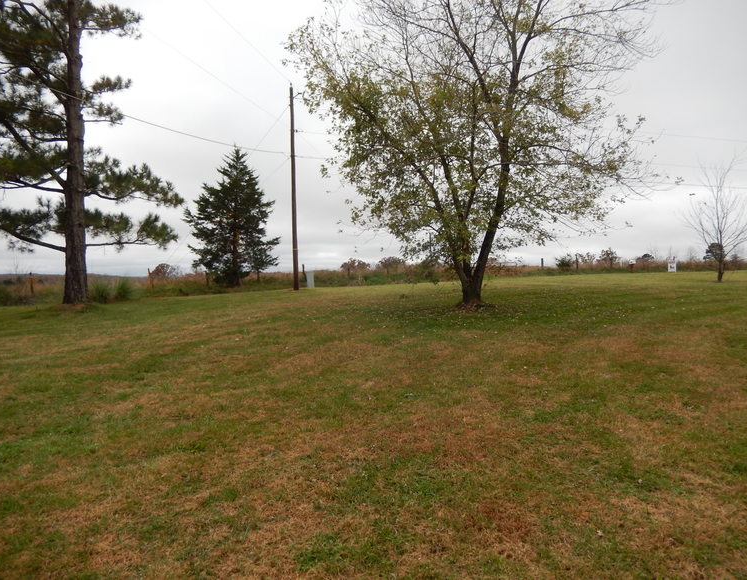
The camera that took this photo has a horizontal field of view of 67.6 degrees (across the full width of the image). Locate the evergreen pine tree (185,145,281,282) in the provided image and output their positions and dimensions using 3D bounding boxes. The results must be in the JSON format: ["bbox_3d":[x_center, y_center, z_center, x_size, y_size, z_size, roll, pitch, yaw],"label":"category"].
[{"bbox_3d":[-7.500,-3.800,29.500,4.950,7.400,4.800,-1,2,0],"label":"evergreen pine tree"}]

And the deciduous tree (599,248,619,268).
[{"bbox_3d":[21.100,-2.730,50.000,1.850,2.100,1.800,-1,2,0],"label":"deciduous tree"}]

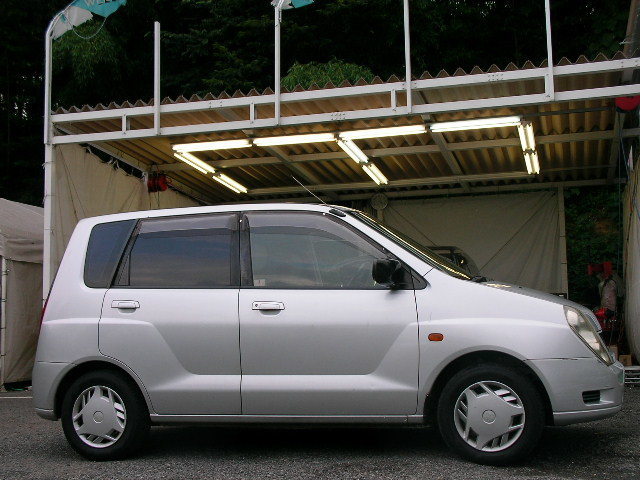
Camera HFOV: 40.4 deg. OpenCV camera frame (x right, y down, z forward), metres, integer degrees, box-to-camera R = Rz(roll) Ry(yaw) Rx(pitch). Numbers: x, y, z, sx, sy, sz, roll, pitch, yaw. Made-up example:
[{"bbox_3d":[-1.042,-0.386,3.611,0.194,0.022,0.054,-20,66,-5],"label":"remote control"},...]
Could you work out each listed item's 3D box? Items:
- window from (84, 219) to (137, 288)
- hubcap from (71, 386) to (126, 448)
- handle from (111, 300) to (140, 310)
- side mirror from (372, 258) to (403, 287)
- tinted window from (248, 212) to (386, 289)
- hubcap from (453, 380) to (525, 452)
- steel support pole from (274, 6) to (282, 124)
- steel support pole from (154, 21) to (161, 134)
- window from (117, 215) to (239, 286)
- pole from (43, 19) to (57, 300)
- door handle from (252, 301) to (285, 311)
[{"bbox_3d":[-1.375,0.094,5.689,0.324,0.468,0.050,-3,-20,15],"label":"window"},{"bbox_3d":[-1.395,1.120,5.535,0.389,0.389,0.060,-3,-7,15],"label":"hubcap"},{"bbox_3d":[-1.232,0.415,5.523,0.180,0.056,0.045,-3,-7,15],"label":"handle"},{"bbox_3d":[0.390,0.188,5.019,0.130,0.155,0.190,-3,-7,15],"label":"side mirror"},{"bbox_3d":[-0.011,0.055,5.305,0.929,0.536,0.050,-3,-20,15],"label":"tinted window"},{"bbox_3d":[0.956,0.998,4.893,0.389,0.389,0.060,-3,-7,15],"label":"hubcap"},{"bbox_3d":[-0.524,-2.194,10.879,0.060,1.516,0.060,-3,-7,15],"label":"steel support pole"},{"bbox_3d":[-2.115,-2.113,11.320,0.060,1.510,0.060,-3,-7,15],"label":"steel support pole"},{"bbox_3d":[-0.900,0.082,5.555,0.859,0.507,0.050,-3,-20,15],"label":"window"},{"bbox_3d":[-3.648,-0.428,11.613,0.110,5.156,0.120,-3,-7,15],"label":"pole"},{"bbox_3d":[-0.309,0.400,5.267,0.185,0.056,0.045,-3,-7,15],"label":"door handle"}]

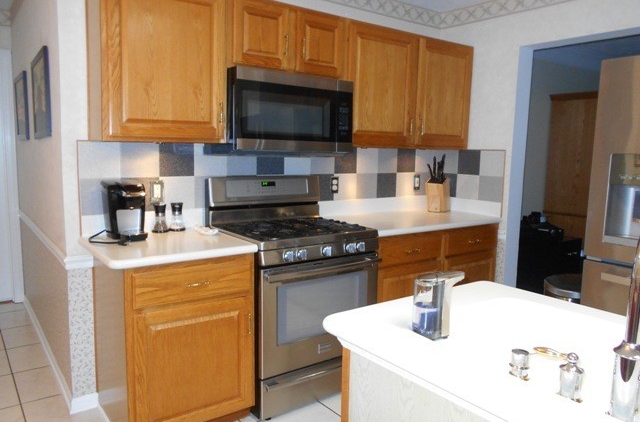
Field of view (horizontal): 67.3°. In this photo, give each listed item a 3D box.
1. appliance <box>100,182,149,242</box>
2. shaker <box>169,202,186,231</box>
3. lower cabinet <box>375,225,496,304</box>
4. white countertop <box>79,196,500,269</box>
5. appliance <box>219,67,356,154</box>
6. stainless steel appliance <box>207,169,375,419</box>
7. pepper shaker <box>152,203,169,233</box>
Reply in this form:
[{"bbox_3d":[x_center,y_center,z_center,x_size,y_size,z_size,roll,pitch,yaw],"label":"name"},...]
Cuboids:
[{"bbox_3d":[-0.970,-0.004,2.389,0.235,0.277,0.155,7,10,43],"label":"appliance"},{"bbox_3d":[-0.779,0.035,2.634,0.080,0.147,0.080,-4,9,-36],"label":"shaker"},{"bbox_3d":[0.592,0.514,3.402,1.145,0.876,0.630,-4,9,-36],"label":"lower cabinet"},{"bbox_3d":[0.024,0.054,2.909,2.595,0.140,0.656,-4,9,-36],"label":"white countertop"},{"bbox_3d":[-0.228,-0.548,2.797,0.757,0.440,0.410,-4,9,-36],"label":"appliance"},{"bbox_3d":[-0.156,0.417,2.794,0.757,1.190,0.690,-4,9,-36],"label":"stainless steel appliance"},{"bbox_3d":[-0.852,0.042,2.567,0.080,0.147,0.080,-4,9,-36],"label":"pepper shaker"}]

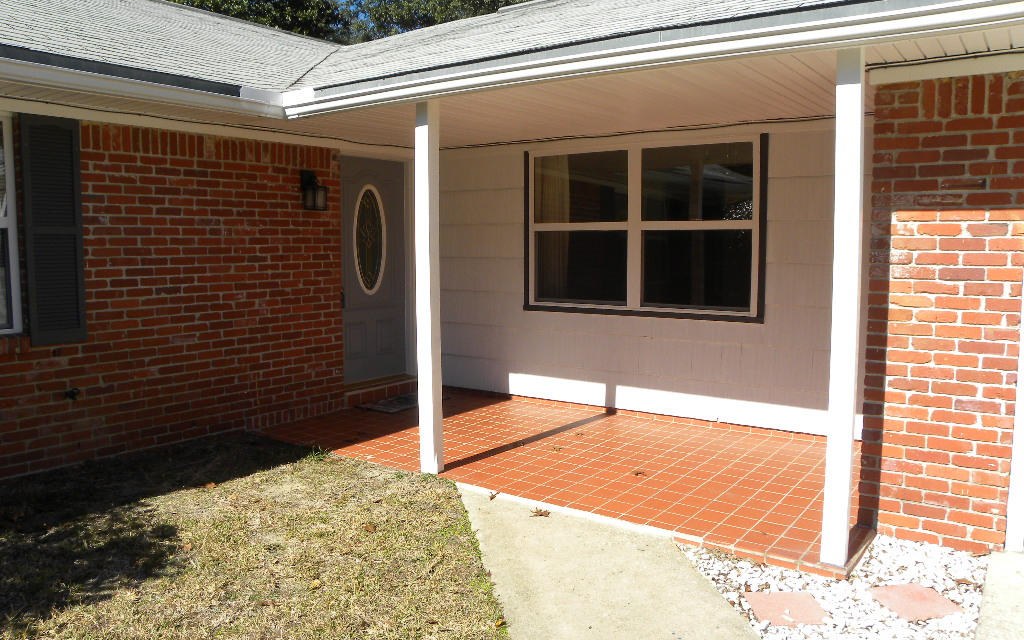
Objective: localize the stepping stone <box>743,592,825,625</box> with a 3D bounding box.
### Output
[{"bbox_3d":[1.123,1.199,3.152,0.288,0.045,0.290,0,5,2],"label":"stepping stone"}]

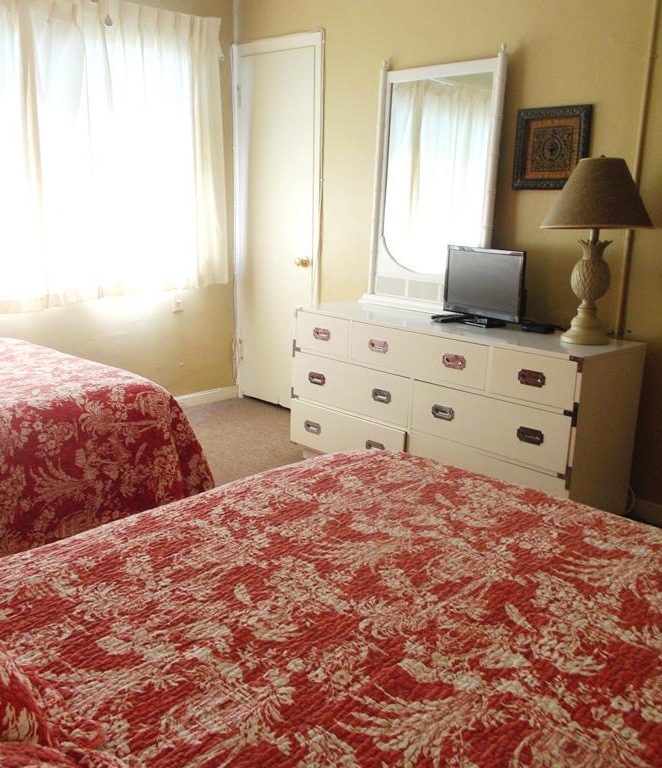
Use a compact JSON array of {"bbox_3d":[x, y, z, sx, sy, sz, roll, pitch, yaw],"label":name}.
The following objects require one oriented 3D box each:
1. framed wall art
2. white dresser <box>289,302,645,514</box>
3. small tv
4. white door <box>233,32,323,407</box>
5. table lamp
[{"bbox_3d":[0.921,-0.990,3.238,0.339,0.331,0.030,13,19,41],"label":"framed wall art"},{"bbox_3d":[0.500,0.106,3.424,0.439,0.758,1.562,-11,18,-41],"label":"white dresser"},{"bbox_3d":[0.657,-0.421,3.315,0.150,0.322,0.440,-9,17,-34],"label":"small tv"},{"bbox_3d":[-0.321,-0.871,4.488,0.706,2.106,0.060,13,19,41],"label":"white door"},{"bbox_3d":[0.989,-0.498,2.888,0.418,0.684,0.418,-11,18,-41],"label":"table lamp"}]

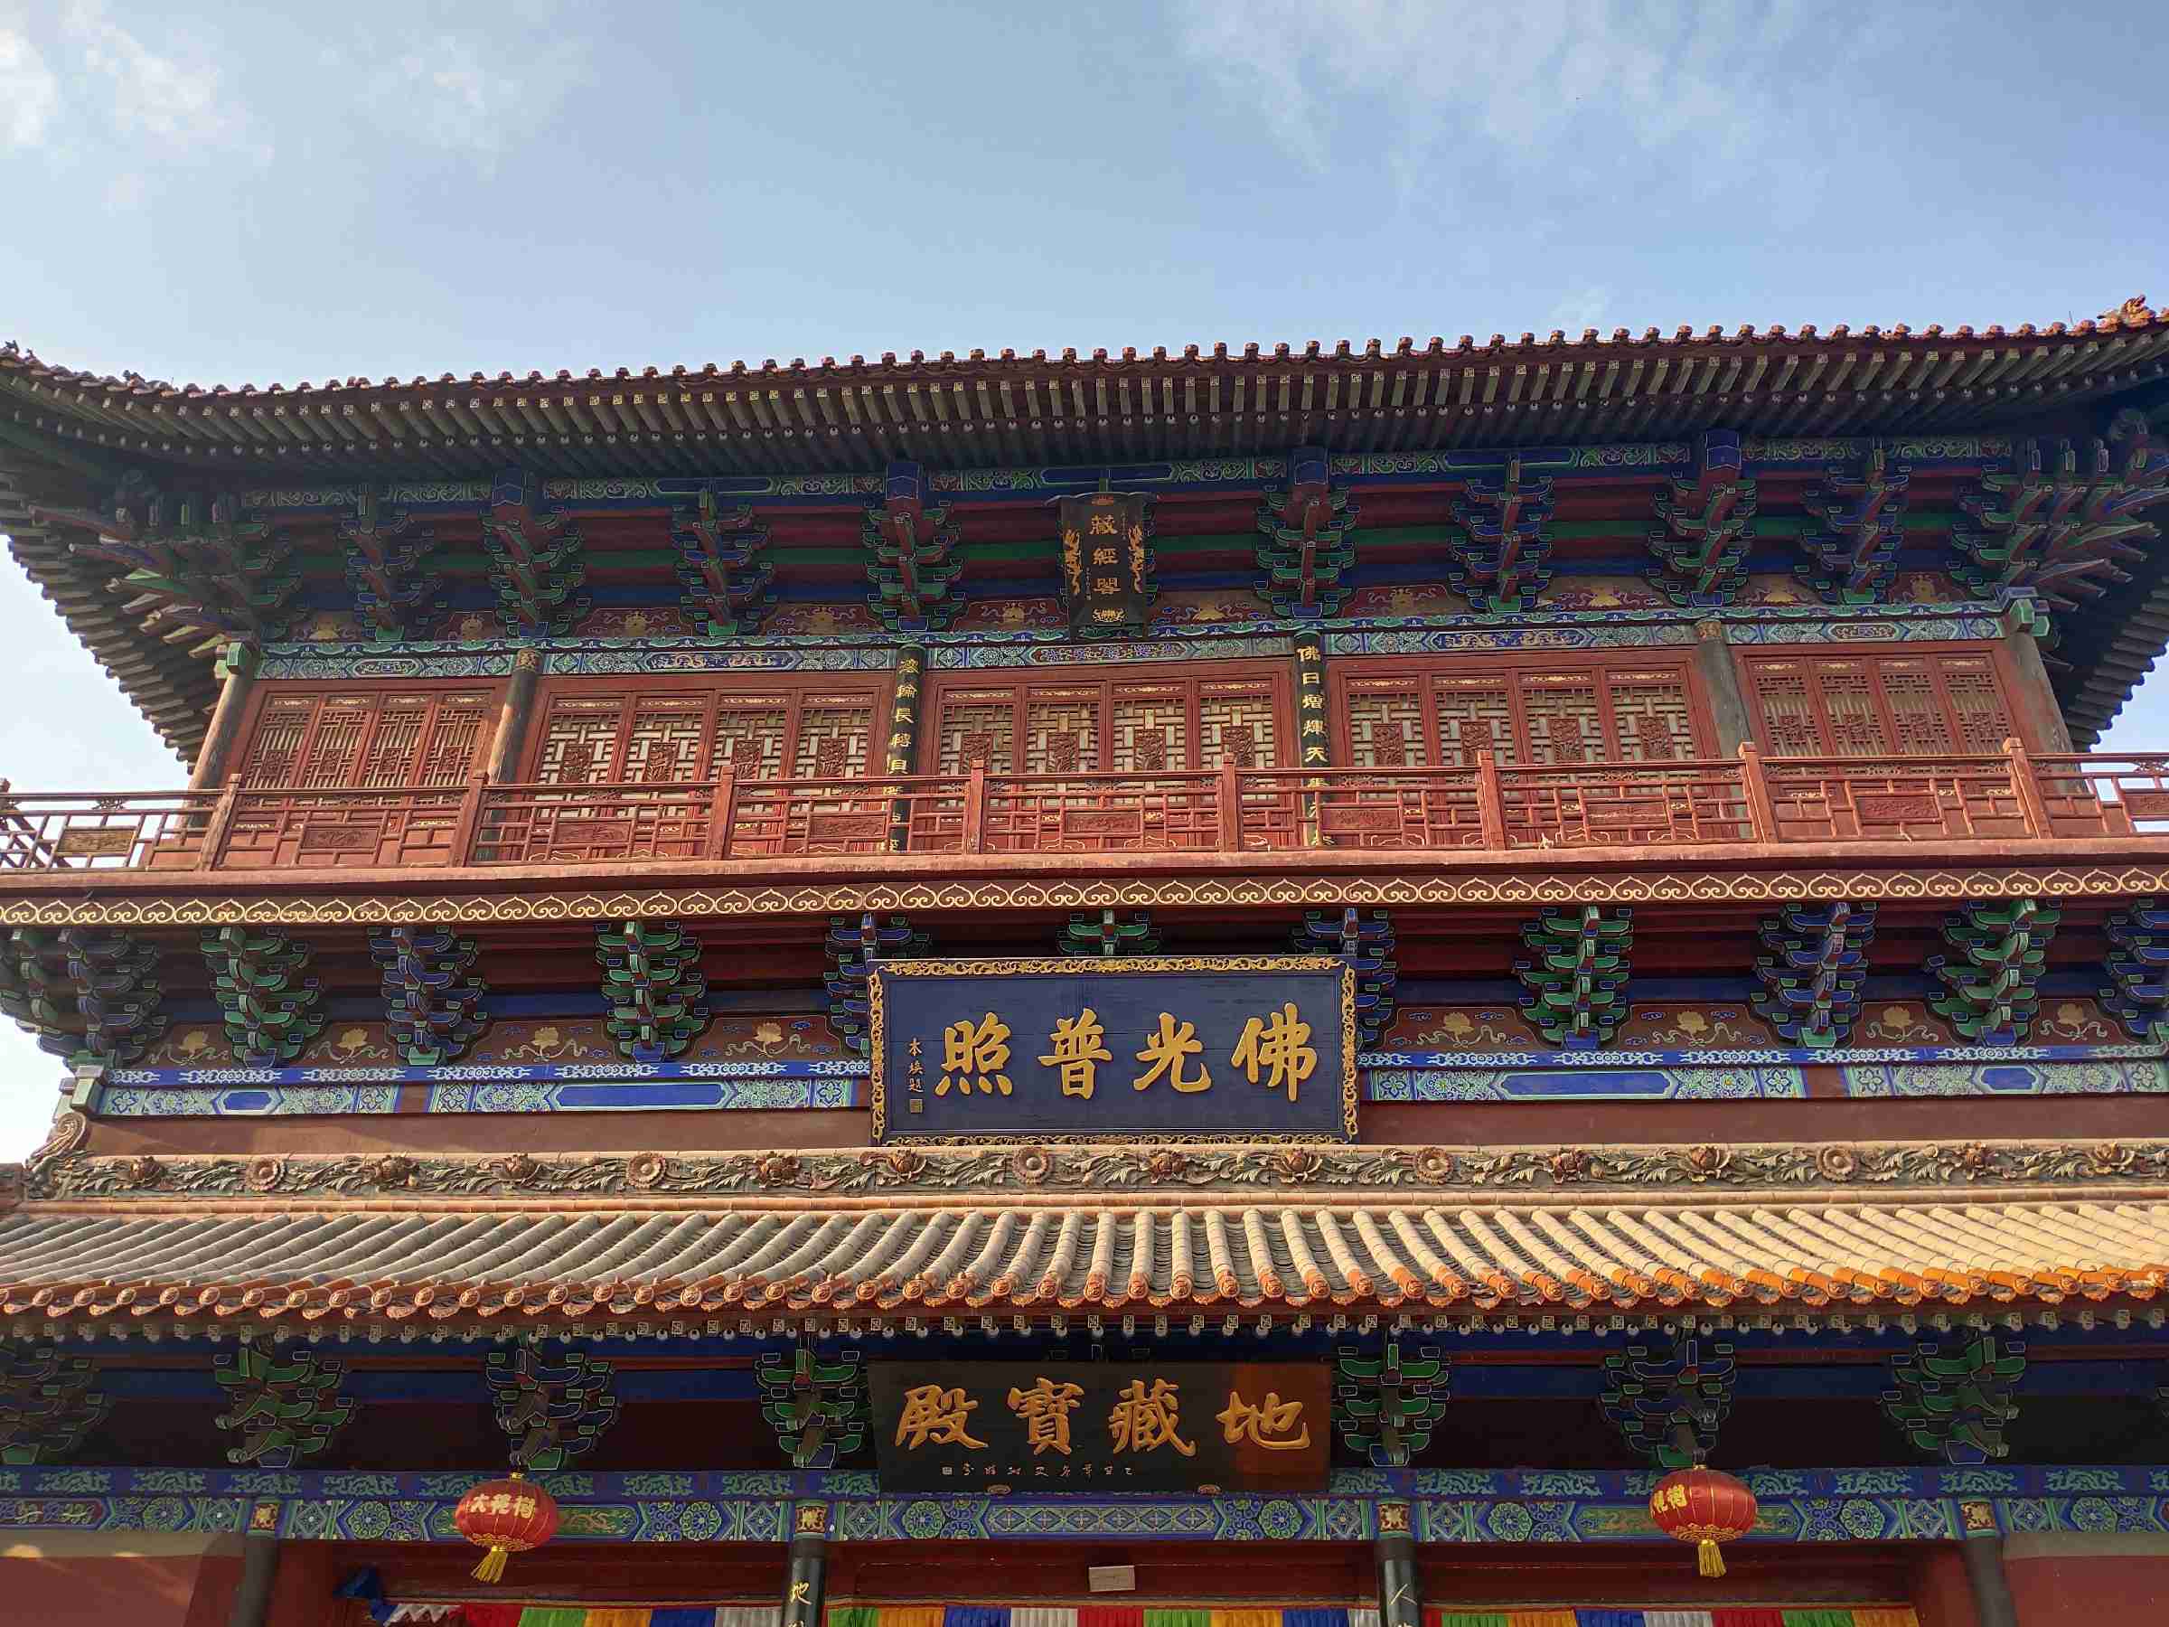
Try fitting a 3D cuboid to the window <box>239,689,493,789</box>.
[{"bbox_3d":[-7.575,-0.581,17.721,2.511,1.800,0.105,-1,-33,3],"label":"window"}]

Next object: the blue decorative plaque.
[{"bbox_3d":[0.215,1.827,12.896,3.698,1.462,0.130,-1,0,3],"label":"blue decorative plaque"}]

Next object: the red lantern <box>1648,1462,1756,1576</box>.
[{"bbox_3d":[3.773,4.298,10.278,0.662,0.640,0.662,-1,-29,3],"label":"red lantern"}]

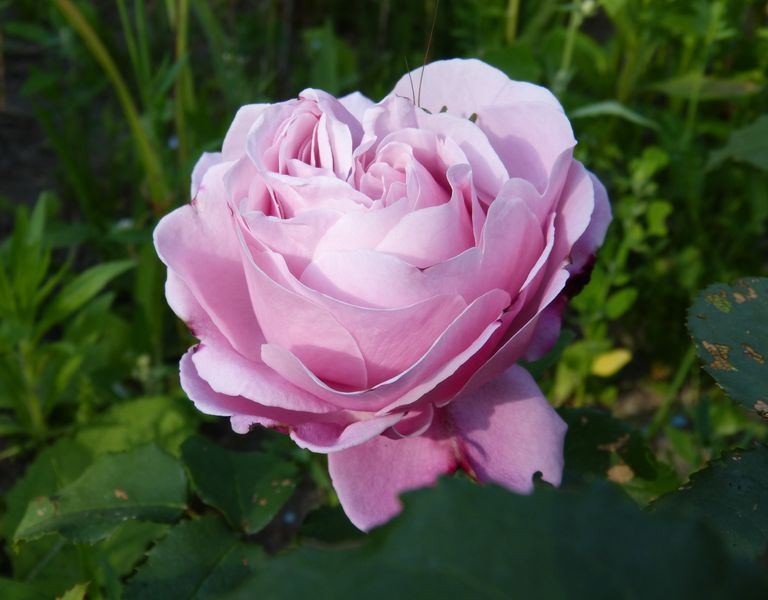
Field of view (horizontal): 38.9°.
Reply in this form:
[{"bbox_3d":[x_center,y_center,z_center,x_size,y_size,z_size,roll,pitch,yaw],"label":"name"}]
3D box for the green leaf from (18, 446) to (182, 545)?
[{"bbox_3d":[-0.085,0.059,0.325,0.048,0.010,0.029,-11,45,-12],"label":"green leaf"}]

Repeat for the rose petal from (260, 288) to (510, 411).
[{"bbox_3d":[0.000,0.011,0.233,0.053,0.021,0.019,0,33,0],"label":"rose petal"}]

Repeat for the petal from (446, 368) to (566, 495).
[{"bbox_3d":[0.028,0.030,0.255,0.028,0.029,0.012,-1,6,-9],"label":"petal"}]

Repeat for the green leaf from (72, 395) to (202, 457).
[{"bbox_3d":[-0.085,0.044,0.370,0.042,0.009,0.028,-6,44,-6],"label":"green leaf"}]

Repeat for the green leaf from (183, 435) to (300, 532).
[{"bbox_3d":[-0.042,0.053,0.315,0.033,0.009,0.036,-4,44,-4],"label":"green leaf"}]

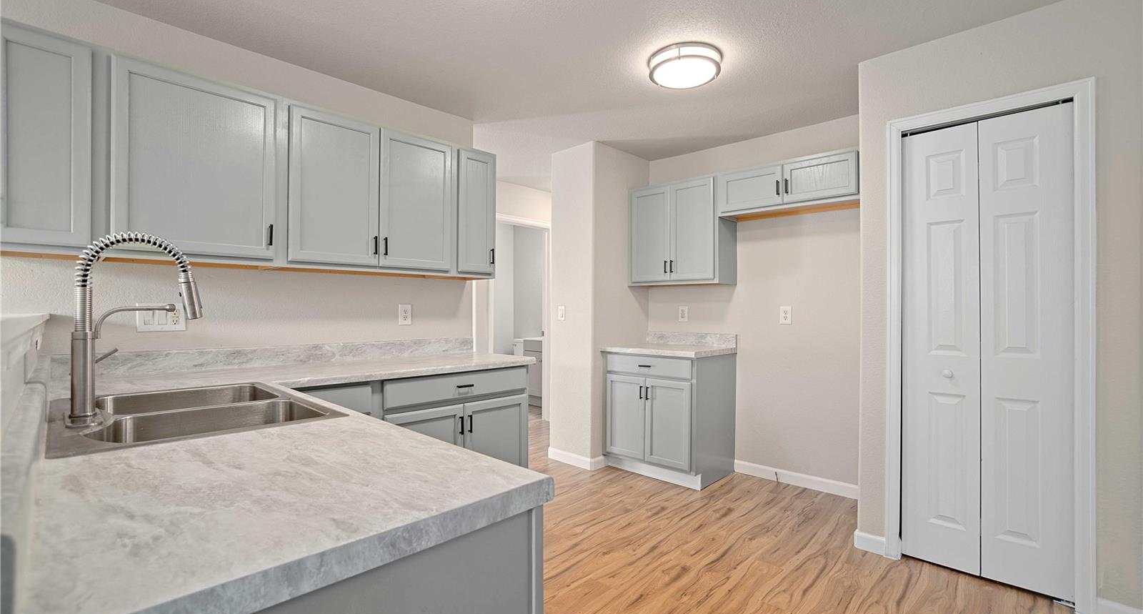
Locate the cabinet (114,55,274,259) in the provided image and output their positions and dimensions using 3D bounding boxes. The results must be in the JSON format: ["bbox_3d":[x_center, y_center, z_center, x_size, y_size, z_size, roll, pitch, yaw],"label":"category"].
[{"bbox_3d":[-1.579,-0.552,2.003,0.525,0.715,0.325,0,0,-44],"label":"cabinet"}]

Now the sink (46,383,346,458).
[{"bbox_3d":[-1.054,0.376,1.309,0.790,0.198,0.535,0,0,45],"label":"sink"}]

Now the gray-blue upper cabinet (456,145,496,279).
[{"bbox_3d":[-0.670,-0.550,2.880,0.290,0.745,0.325,0,0,-44],"label":"gray-blue upper cabinet"}]

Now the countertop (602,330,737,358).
[{"bbox_3d":[0.715,0.266,3.552,0.780,0.138,0.620,0,0,42],"label":"countertop"}]

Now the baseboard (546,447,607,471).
[{"bbox_3d":[0.047,1.164,3.732,0.478,0.090,0.178,0,0,42],"label":"baseboard"}]

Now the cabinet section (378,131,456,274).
[{"bbox_3d":[-0.924,-0.555,2.675,0.415,0.729,0.310,1,0,-44],"label":"cabinet section"}]

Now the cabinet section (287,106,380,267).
[{"bbox_3d":[-1.228,-0.555,2.386,0.424,0.729,0.310,1,0,-44],"label":"cabinet section"}]

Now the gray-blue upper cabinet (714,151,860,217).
[{"bbox_3d":[1.428,-0.762,3.087,0.870,0.300,0.330,0,0,42],"label":"gray-blue upper cabinet"}]

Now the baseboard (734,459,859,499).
[{"bbox_3d":[1.550,1.171,3.226,0.890,0.085,0.017,0,0,40],"label":"baseboard"}]

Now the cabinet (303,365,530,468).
[{"bbox_3d":[-0.880,0.762,2.459,1.160,0.876,0.620,0,0,-44],"label":"cabinet"}]

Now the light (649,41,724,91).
[{"bbox_3d":[0.571,-1.199,2.399,0.364,0.066,0.364,0,0,0],"label":"light"}]

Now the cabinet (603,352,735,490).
[{"bbox_3d":[0.715,0.773,3.556,0.775,0.876,0.590,0,0,42],"label":"cabinet"}]

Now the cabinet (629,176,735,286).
[{"bbox_3d":[0.827,-0.538,3.626,0.765,0.760,0.330,0,0,42],"label":"cabinet"}]

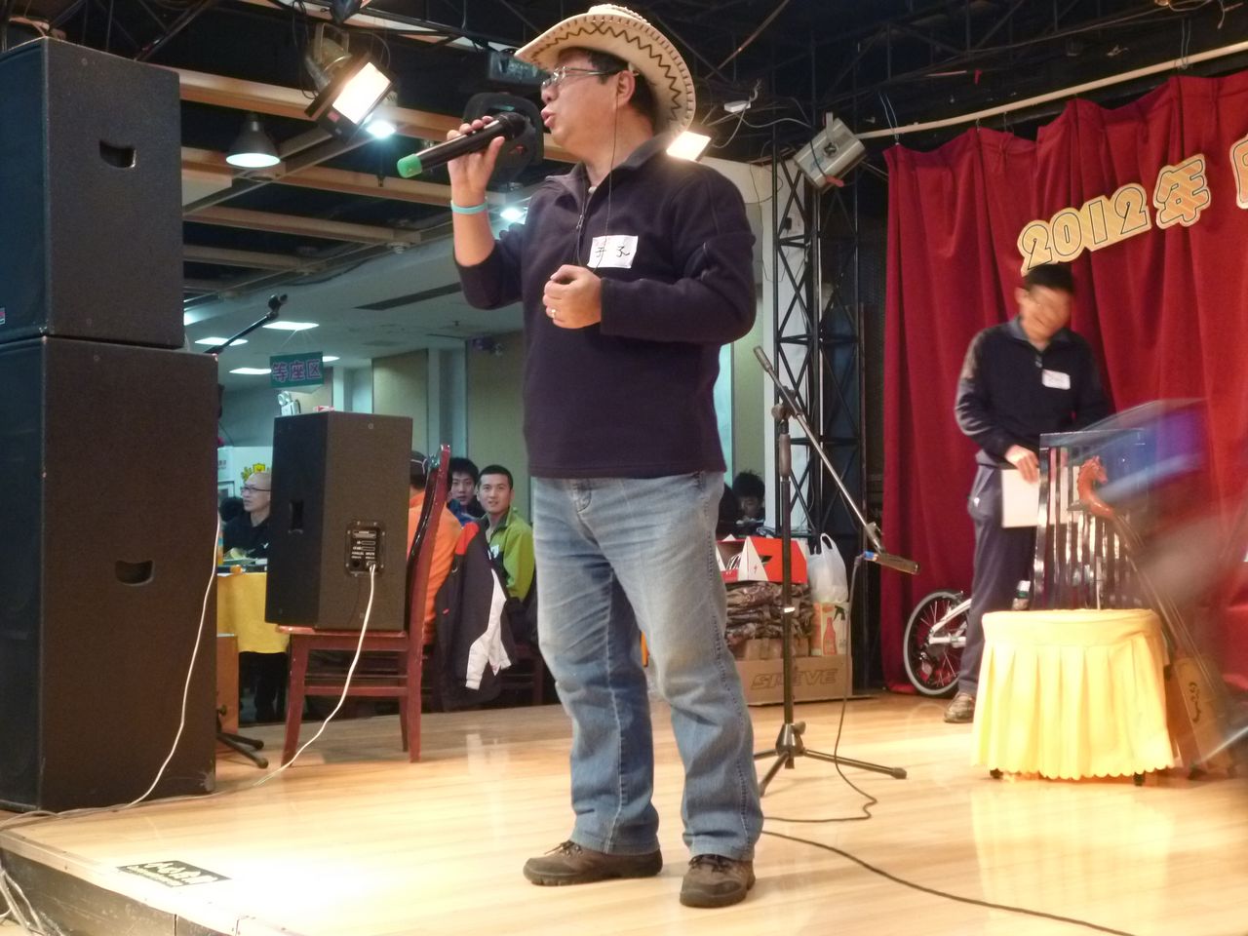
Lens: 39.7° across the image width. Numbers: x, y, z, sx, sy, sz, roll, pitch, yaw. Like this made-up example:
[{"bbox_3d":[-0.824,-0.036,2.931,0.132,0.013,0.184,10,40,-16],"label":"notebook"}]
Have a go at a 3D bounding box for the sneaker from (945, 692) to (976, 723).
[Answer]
[{"bbox_3d":[1.331,0.925,6.740,0.105,0.110,0.290,-2,-3,25],"label":"sneaker"}]

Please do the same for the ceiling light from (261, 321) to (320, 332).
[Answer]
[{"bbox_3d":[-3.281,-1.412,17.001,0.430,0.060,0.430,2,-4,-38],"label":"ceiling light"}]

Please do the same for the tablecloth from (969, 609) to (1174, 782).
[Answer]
[{"bbox_3d":[1.295,0.639,4.990,0.570,0.440,0.570,0,-3,0],"label":"tablecloth"}]

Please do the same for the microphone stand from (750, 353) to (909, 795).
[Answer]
[{"bbox_3d":[0.563,0.279,5.073,0.610,1.269,0.580,0,-2,0],"label":"microphone stand"}]

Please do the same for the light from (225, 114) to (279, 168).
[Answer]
[{"bbox_3d":[-1.715,-1.517,8.000,0.255,0.220,0.255,0,-2,0],"label":"light"}]

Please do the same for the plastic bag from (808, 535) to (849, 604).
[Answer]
[{"bbox_3d":[0.926,0.460,7.880,0.190,0.310,0.150,0,-3,-18],"label":"plastic bag"}]

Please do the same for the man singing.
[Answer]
[{"bbox_3d":[-0.036,-0.045,3.524,0.590,1.813,0.520,-2,-3,41],"label":"man singing"}]

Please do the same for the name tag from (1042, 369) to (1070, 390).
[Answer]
[{"bbox_3d":[1.589,-0.324,6.360,0.100,0.062,0.008,8,7,5],"label":"name tag"}]

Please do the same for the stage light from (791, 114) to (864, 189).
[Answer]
[{"bbox_3d":[0.941,-1.435,7.900,0.260,0.210,0.260,-40,9,0],"label":"stage light"}]

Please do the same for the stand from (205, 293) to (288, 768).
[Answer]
[{"bbox_3d":[-1.365,0.188,5.617,0.580,1.504,0.520,0,-2,0],"label":"stand"}]

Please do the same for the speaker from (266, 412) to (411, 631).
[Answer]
[{"bbox_3d":[-0.912,0.181,5.749,0.435,0.690,0.410,4,-3,-24],"label":"speaker"}]

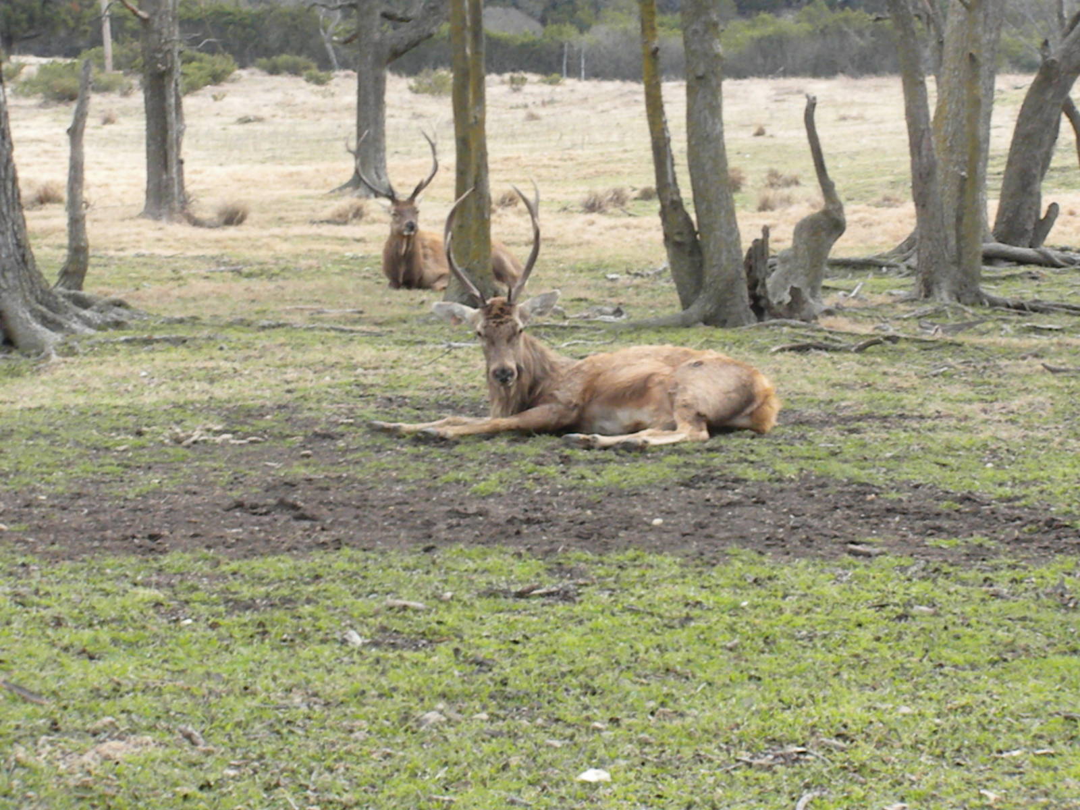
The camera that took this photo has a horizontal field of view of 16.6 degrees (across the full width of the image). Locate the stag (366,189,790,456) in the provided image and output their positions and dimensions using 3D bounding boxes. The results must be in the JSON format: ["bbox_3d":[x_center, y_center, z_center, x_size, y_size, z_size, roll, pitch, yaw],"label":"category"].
[{"bbox_3d":[0.150,-0.391,15.584,1.660,1.030,0.900,-1,6,-10],"label":"stag"}]

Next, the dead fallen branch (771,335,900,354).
[{"bbox_3d":[1.577,-0.325,19.810,0.720,0.090,0.200,-2,6,-17],"label":"dead fallen branch"}]

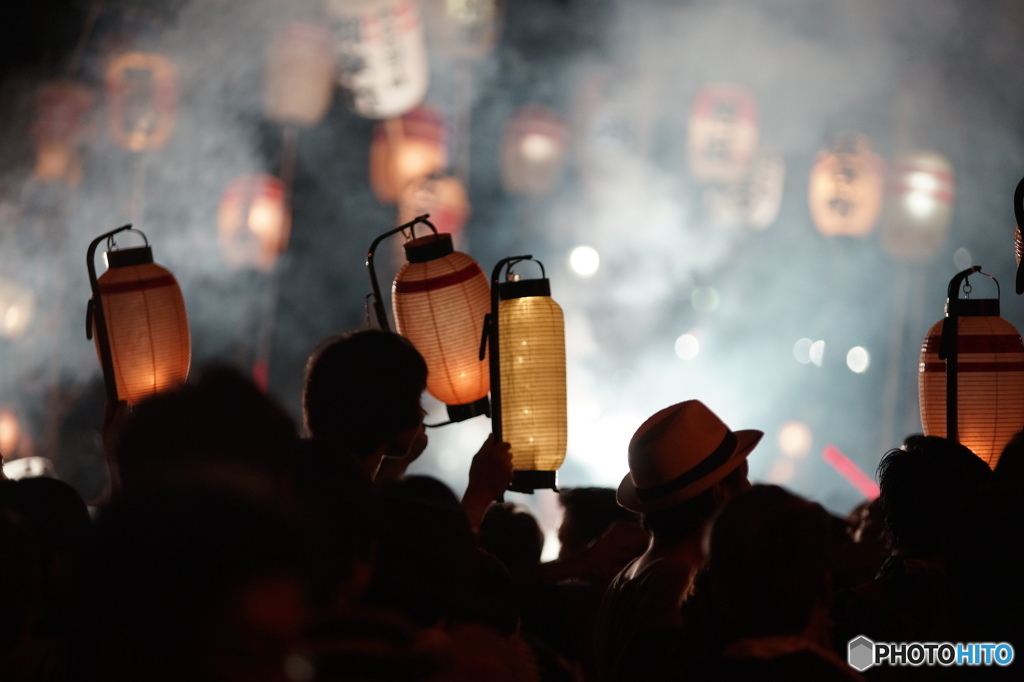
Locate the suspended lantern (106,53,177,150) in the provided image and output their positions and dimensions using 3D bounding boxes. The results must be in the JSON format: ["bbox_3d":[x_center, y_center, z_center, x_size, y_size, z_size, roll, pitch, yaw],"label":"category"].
[{"bbox_3d":[-1.112,-0.716,12.800,0.205,0.295,0.205,0,-2,0],"label":"suspended lantern"}]

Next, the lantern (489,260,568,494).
[{"bbox_3d":[0.027,0.058,7.400,0.135,0.405,0.128,-2,0,0],"label":"lantern"}]

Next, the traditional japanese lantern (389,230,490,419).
[{"bbox_3d":[-0.114,-0.025,7.450,0.170,0.335,0.170,-14,10,0],"label":"traditional japanese lantern"}]

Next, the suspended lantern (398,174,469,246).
[{"bbox_3d":[-0.239,-0.373,13.000,0.205,0.285,0.205,0,-2,0],"label":"suspended lantern"}]

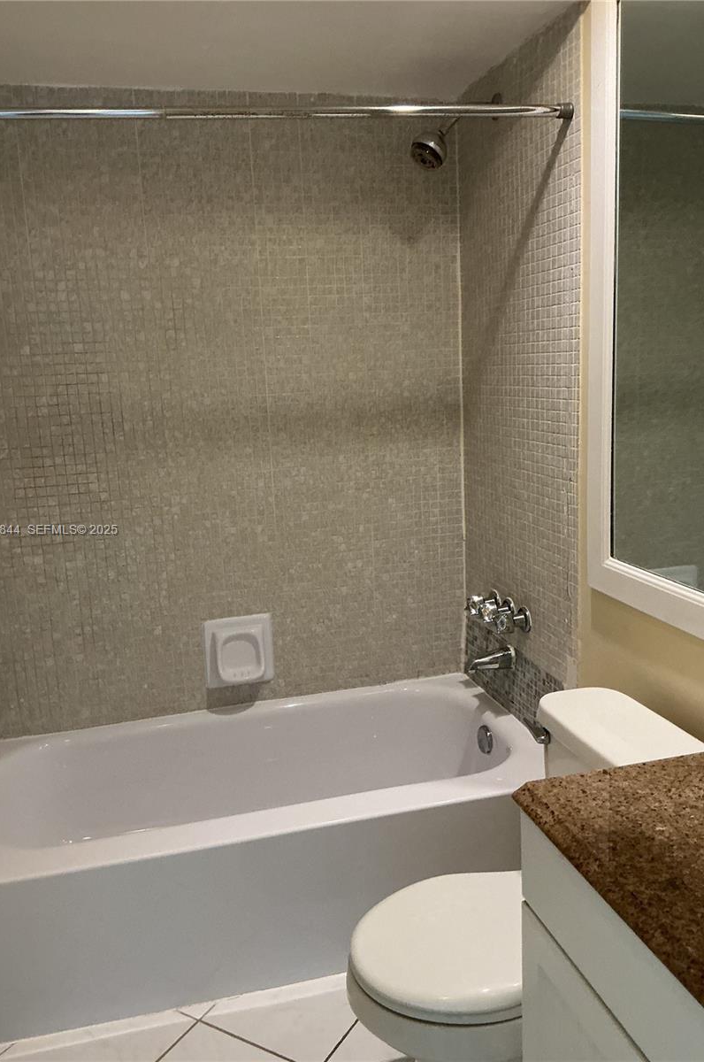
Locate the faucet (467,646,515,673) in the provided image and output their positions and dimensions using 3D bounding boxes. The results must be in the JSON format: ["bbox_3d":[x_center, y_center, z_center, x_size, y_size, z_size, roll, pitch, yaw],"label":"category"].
[{"bbox_3d":[0.388,0.361,2.488,0.136,0.064,0.055,-5,11,-14],"label":"faucet"}]

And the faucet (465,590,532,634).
[{"bbox_3d":[0.404,0.220,2.470,0.090,0.067,0.268,-5,11,-14],"label":"faucet"}]

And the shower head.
[{"bbox_3d":[0.209,-0.969,2.241,0.096,0.096,0.096,8,-27,45],"label":"shower head"}]

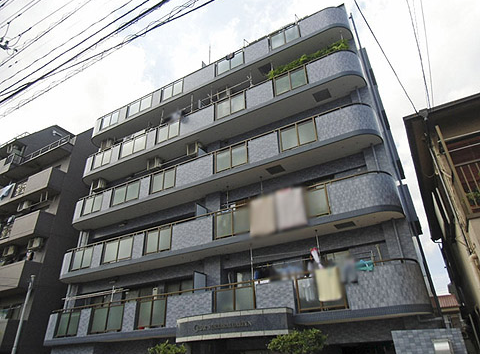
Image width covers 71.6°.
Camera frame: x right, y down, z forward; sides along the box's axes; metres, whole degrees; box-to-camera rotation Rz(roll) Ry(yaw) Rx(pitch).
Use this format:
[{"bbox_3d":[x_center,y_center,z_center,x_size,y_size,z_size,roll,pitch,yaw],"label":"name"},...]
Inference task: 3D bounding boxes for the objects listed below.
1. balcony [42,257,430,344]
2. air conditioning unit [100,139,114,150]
[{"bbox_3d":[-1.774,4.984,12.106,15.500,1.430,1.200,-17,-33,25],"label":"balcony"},{"bbox_3d":[-8.035,-1.945,20.032,0.700,0.580,0.320,-17,-33,25],"label":"air conditioning unit"}]

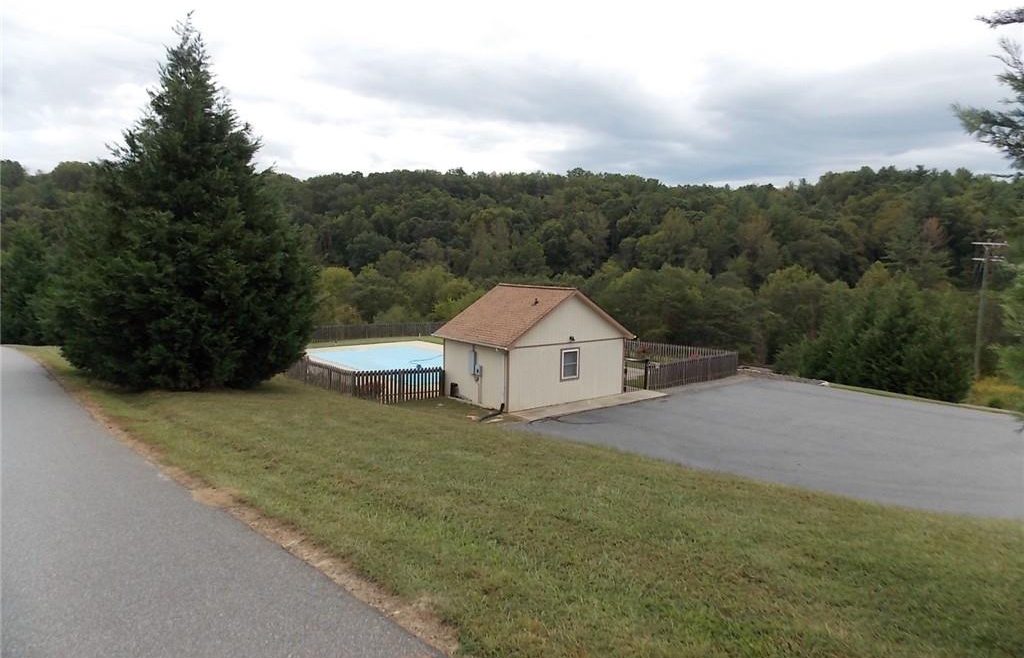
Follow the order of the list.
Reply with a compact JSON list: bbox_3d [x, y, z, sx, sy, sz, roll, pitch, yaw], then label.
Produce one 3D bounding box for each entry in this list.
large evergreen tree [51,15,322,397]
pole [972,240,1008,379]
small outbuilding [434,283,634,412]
[{"bbox_3d":[-10.114,-3.958,21.534,7.318,11.446,7.318,1,5,0],"label":"large evergreen tree"},{"bbox_3d":[31.550,-1.009,45.465,2.550,9.800,0.350,0,5,-6],"label":"pole"},{"bbox_3d":[0.972,0.514,28.485,6.957,4.557,4.766,-4,7,-39],"label":"small outbuilding"}]

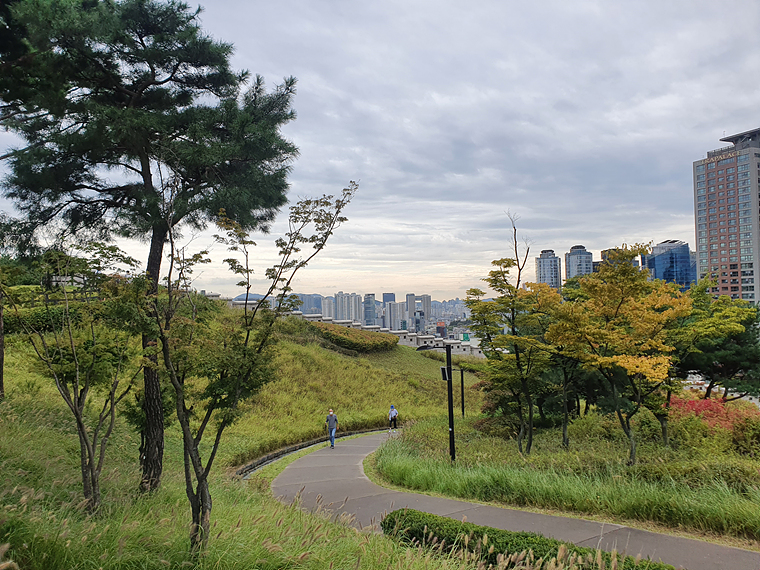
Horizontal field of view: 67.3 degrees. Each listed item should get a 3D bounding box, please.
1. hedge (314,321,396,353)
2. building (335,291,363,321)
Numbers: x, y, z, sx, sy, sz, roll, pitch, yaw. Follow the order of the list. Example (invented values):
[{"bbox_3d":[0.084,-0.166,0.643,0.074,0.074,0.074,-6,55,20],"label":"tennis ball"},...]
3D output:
[{"bbox_3d":[-2.232,4.692,52.000,8.200,2.700,3.800,-2,-3,30],"label":"hedge"},{"bbox_3d":[-74.501,54.397,1350.000,66.000,80.000,28.000,0,-3,-11],"label":"building"}]

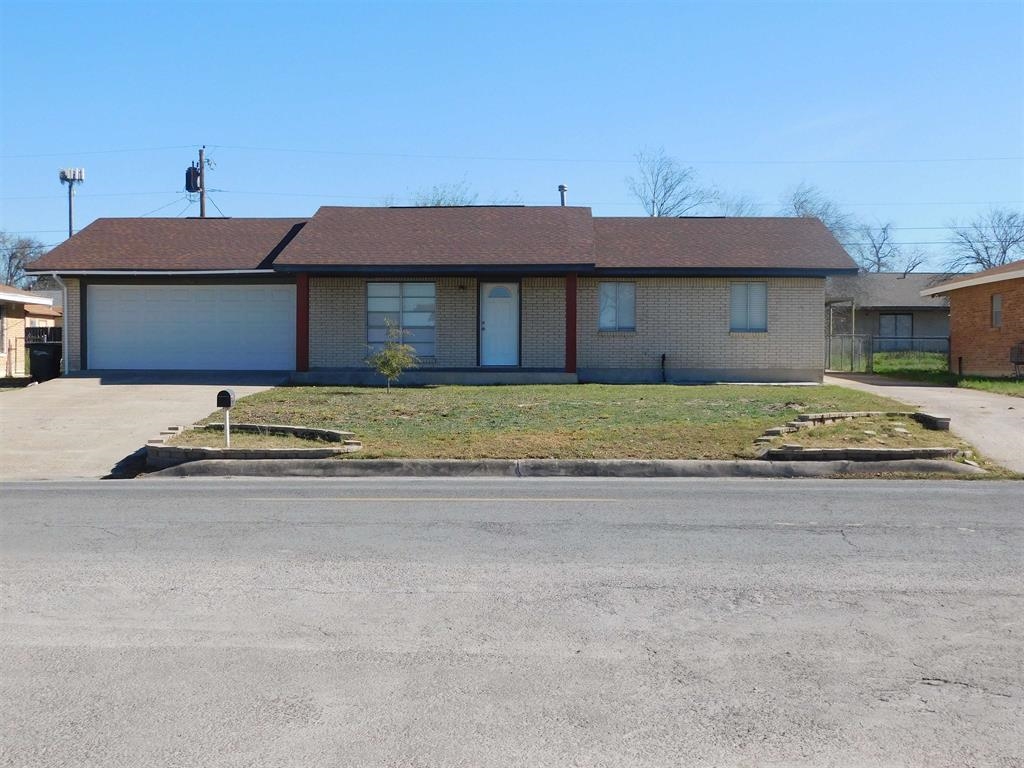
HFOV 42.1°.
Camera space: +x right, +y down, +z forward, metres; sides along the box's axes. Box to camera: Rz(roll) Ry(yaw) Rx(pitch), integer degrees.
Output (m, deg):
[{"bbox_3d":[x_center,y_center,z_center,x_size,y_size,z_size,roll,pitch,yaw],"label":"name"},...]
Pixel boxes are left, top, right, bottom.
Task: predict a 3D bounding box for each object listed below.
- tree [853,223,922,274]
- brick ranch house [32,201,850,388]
[{"bbox_3d":[22.628,-5.706,79.988,4.300,7.997,4.100,0,1,0],"label":"tree"},{"bbox_3d":[-1.606,-2.462,36.014,19.793,4.769,10.550,0,1,2],"label":"brick ranch house"}]

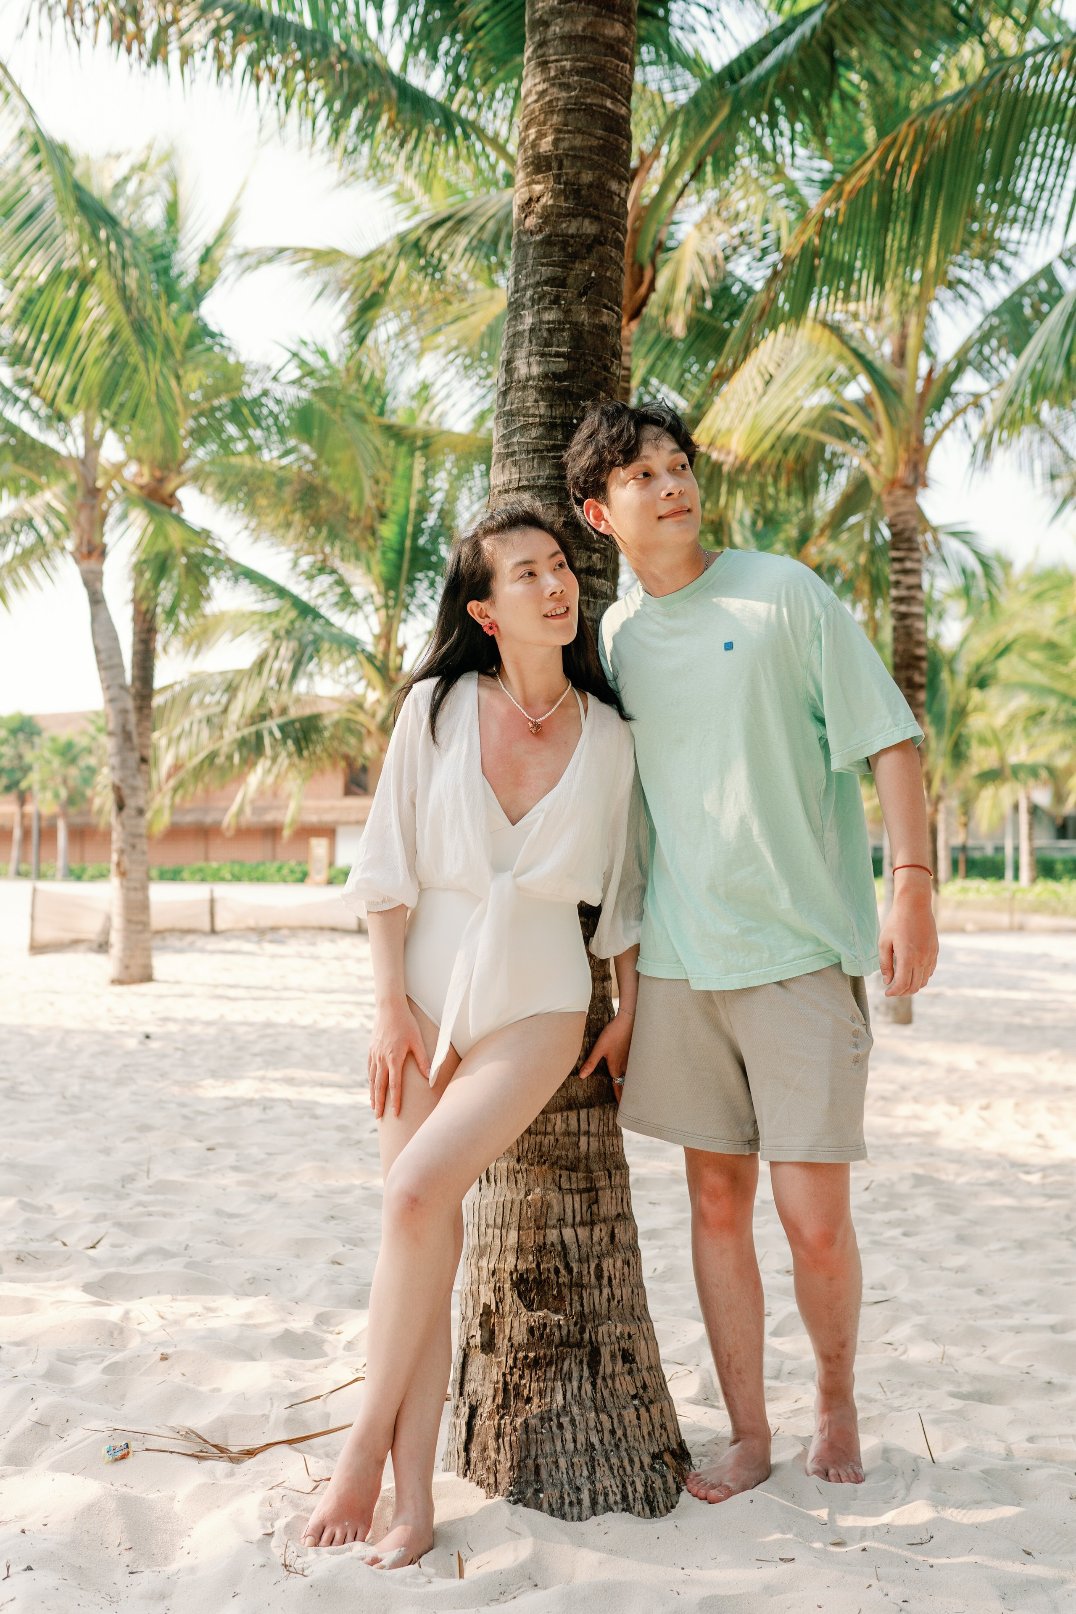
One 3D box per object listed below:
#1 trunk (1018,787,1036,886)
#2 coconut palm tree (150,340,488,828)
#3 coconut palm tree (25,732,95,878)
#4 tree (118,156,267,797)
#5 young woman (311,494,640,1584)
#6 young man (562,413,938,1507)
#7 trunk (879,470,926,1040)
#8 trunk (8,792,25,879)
[{"bbox_3d":[7.800,0.480,25.000,0.280,1.600,0.280,0,-1,0],"label":"trunk"},{"bbox_3d":[-1.400,-1.280,13.000,3.600,5.200,3.600,0,-1,0],"label":"coconut palm tree"},{"bbox_3d":[-12.760,-0.100,42.000,2.100,4.000,2.100,0,-1,0],"label":"coconut palm tree"},{"bbox_3d":[-3.600,-2.400,15.000,3.200,7.500,3.200,0,-1,0],"label":"tree"},{"bbox_3d":[-0.098,0.300,2.360,0.500,1.550,0.440,0,-1,8],"label":"young woman"},{"bbox_3d":[0.345,0.210,2.570,0.560,1.750,0.420,0,-1,20],"label":"young man"},{"bbox_3d":[2.070,-0.330,8.900,0.270,3.120,0.270,0,-1,0],"label":"trunk"},{"bbox_3d":[-13.960,0.690,42.000,0.420,2.300,0.340,0,-1,0],"label":"trunk"}]

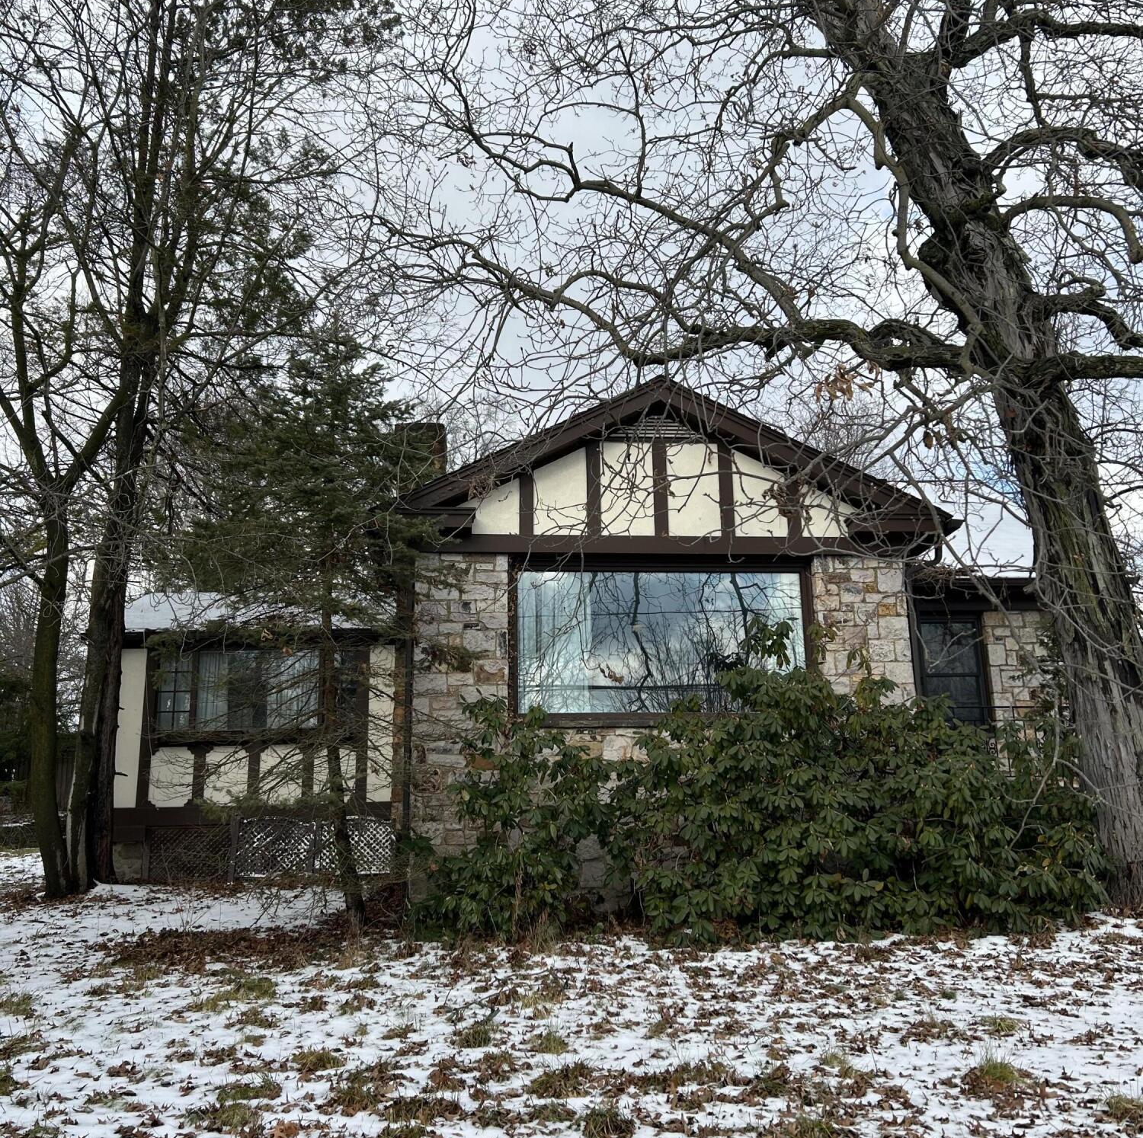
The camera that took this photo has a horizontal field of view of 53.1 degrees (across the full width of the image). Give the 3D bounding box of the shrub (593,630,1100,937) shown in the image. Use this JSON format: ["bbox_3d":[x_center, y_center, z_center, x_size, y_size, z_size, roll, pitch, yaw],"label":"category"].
[{"bbox_3d":[2.601,1.988,10.912,4.679,2.906,2.069,0,-14,-6],"label":"shrub"}]

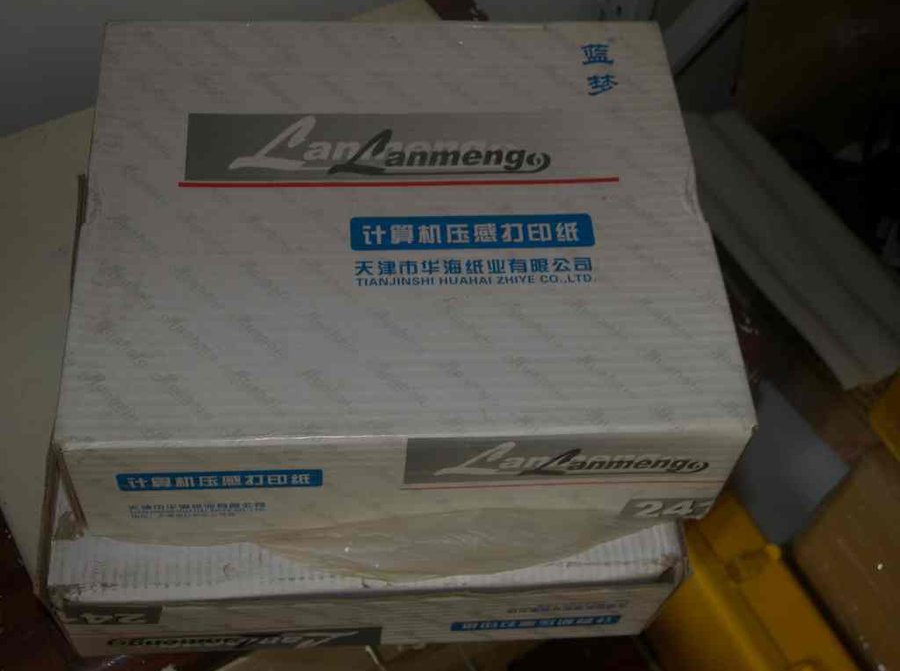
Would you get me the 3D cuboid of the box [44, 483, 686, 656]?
[{"bbox_3d":[-0.046,0.034,0.659,0.288,0.086,0.246,-1,56,-6],"label":"box"}]

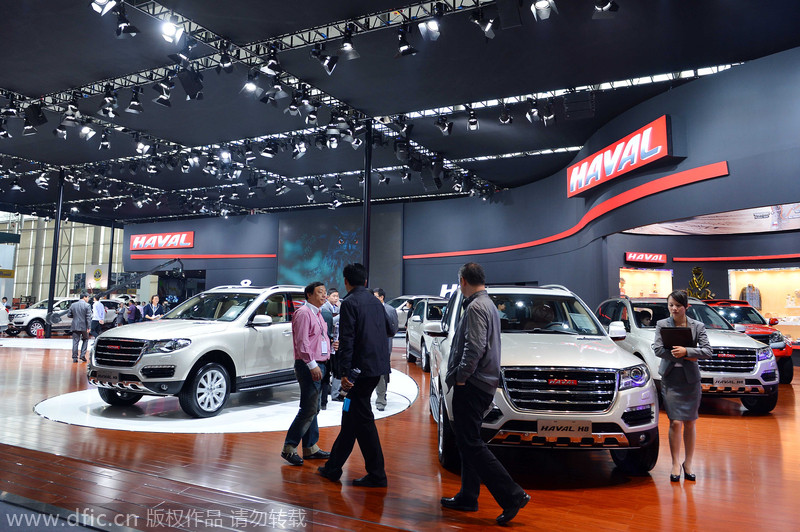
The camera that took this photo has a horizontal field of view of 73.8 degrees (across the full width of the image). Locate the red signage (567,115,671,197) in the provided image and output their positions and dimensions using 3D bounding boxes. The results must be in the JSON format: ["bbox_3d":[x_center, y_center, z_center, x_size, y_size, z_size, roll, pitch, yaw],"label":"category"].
[{"bbox_3d":[6.694,-3.234,16.776,0.200,1.090,5.350,2,-5,-10],"label":"red signage"}]

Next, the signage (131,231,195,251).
[{"bbox_3d":[-17.052,-1.758,38.295,6.130,1.110,0.200,-2,-6,24],"label":"signage"}]

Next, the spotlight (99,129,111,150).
[{"bbox_3d":[-8.263,-3.537,14.901,0.361,0.570,0.399,1,-4,0],"label":"spotlight"}]

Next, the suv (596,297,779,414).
[{"bbox_3d":[4.786,1.469,9.792,2.000,1.790,4.780,0,-5,4],"label":"suv"}]

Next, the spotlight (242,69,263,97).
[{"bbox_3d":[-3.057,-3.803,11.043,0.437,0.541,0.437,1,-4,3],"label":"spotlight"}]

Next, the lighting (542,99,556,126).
[{"bbox_3d":[4.451,-4.572,15.880,0.400,0.700,0.450,-1,-5,17],"label":"lighting"}]

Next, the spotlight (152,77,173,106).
[{"bbox_3d":[-6.545,-4.814,14.682,0.500,0.700,0.500,3,-6,-25],"label":"spotlight"}]

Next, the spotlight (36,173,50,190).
[{"bbox_3d":[-17.169,-4.068,25.678,0.550,0.720,0.550,3,-6,-24],"label":"spotlight"}]

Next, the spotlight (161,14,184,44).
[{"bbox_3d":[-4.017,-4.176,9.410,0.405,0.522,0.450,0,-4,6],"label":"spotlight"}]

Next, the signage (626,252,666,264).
[{"bbox_3d":[7.708,-0.246,16.711,1.449,0.280,0.100,2,-5,-14],"label":"signage"}]

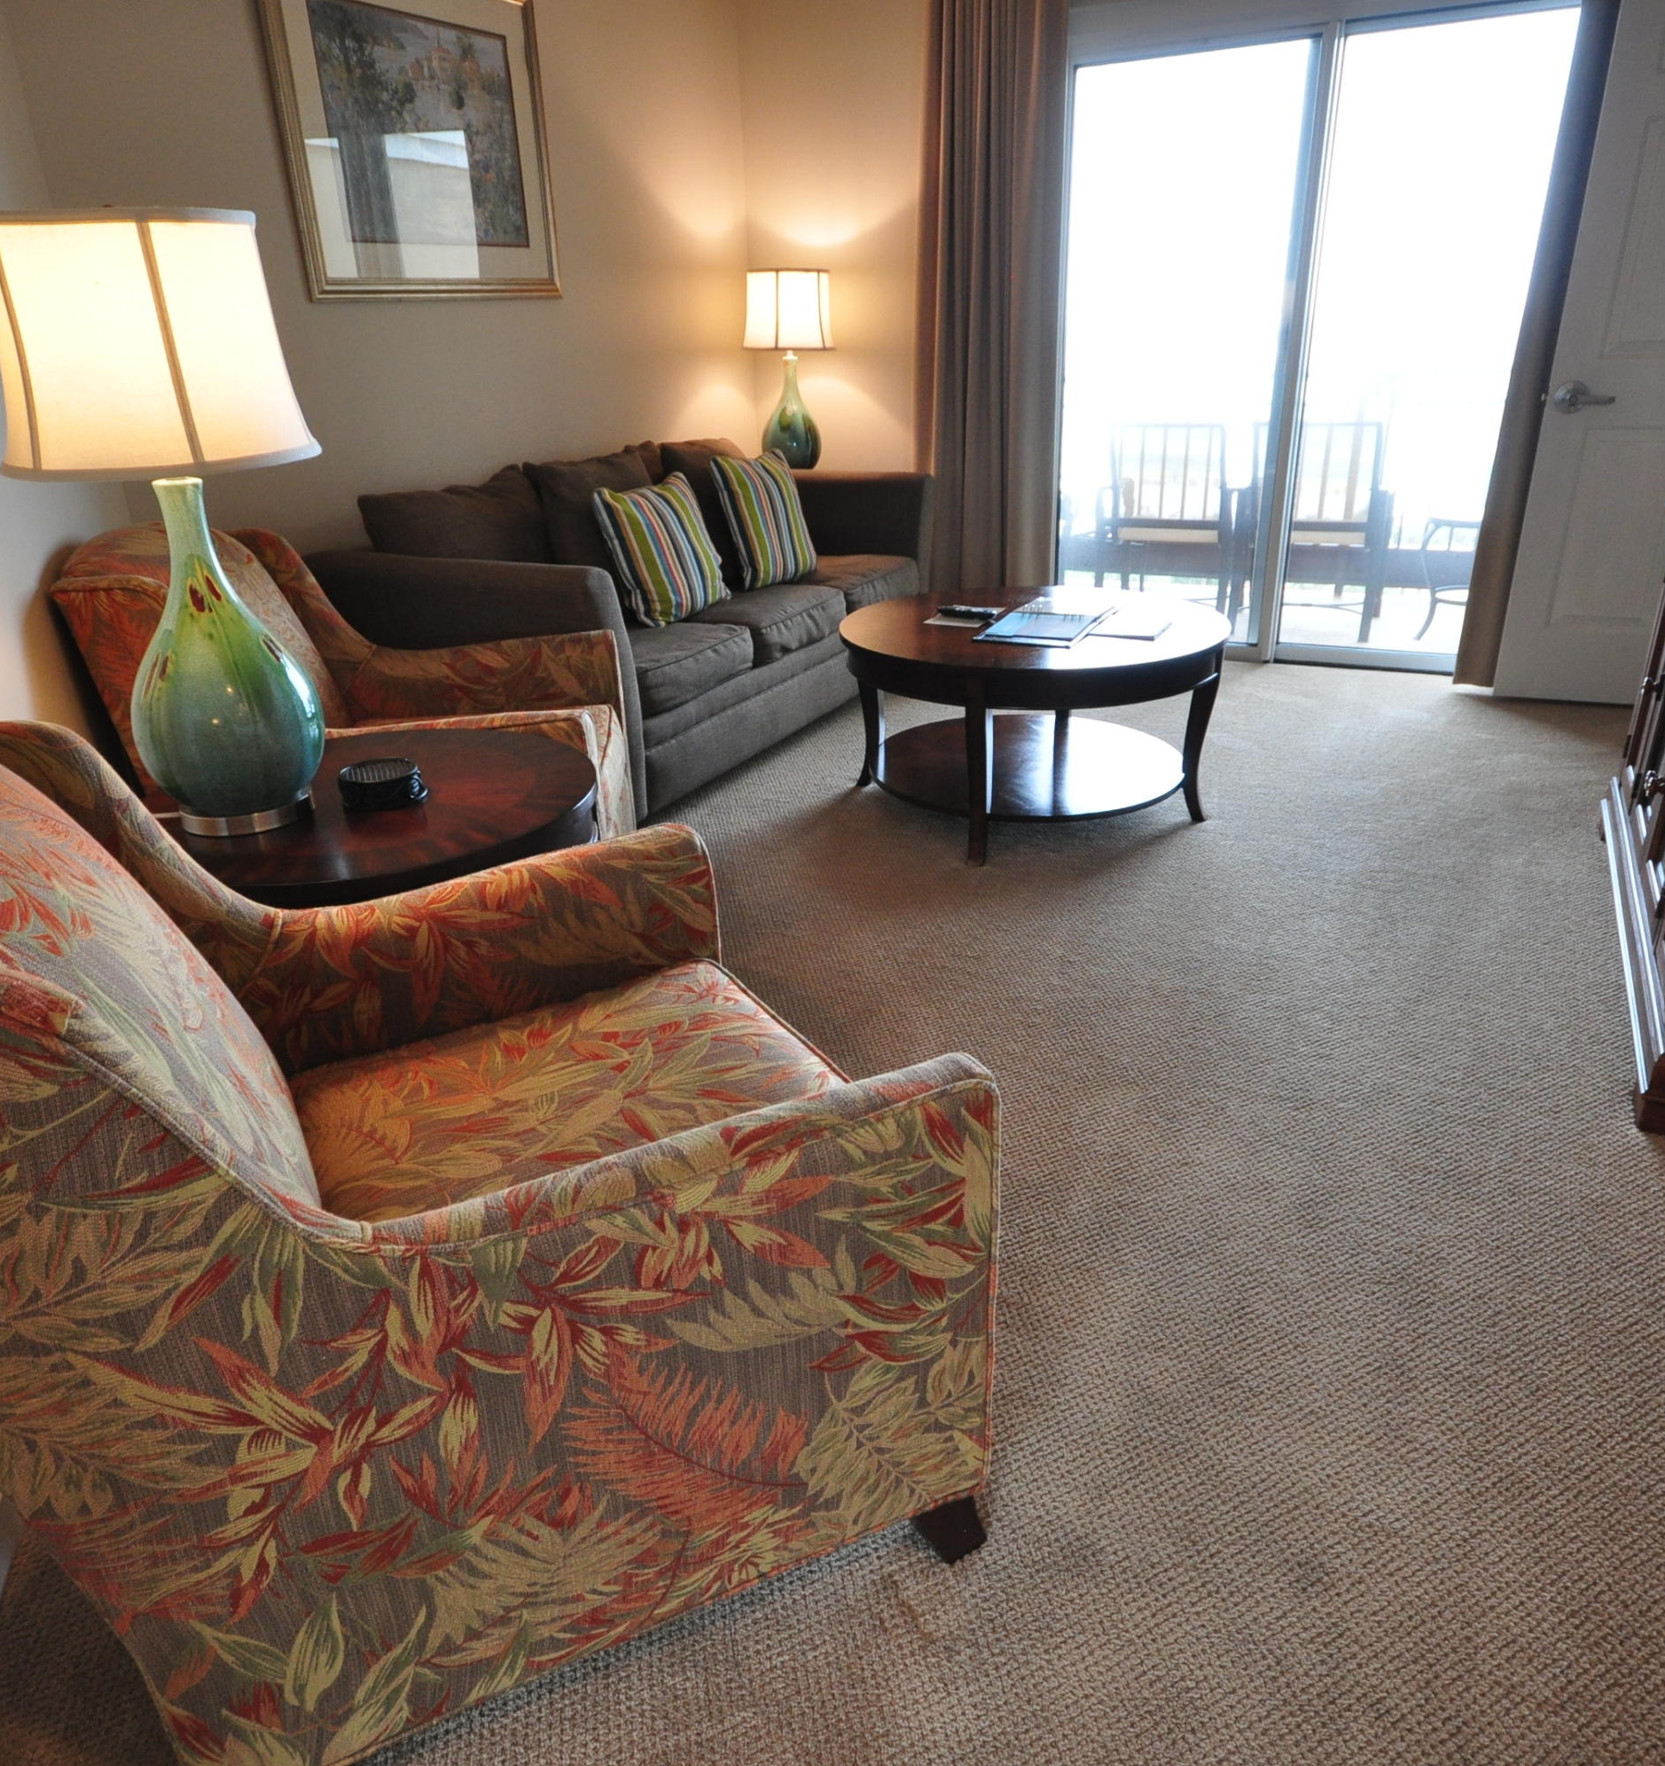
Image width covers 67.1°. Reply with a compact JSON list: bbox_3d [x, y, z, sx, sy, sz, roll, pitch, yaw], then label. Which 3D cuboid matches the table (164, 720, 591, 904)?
[{"bbox_3d":[-0.640,0.153,1.880,0.640,0.602,0.640,10,27,25],"label":"table"}]

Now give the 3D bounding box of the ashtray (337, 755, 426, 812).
[{"bbox_3d":[-0.621,-0.136,1.736,0.110,0.040,0.110,-2,24,1],"label":"ashtray"}]

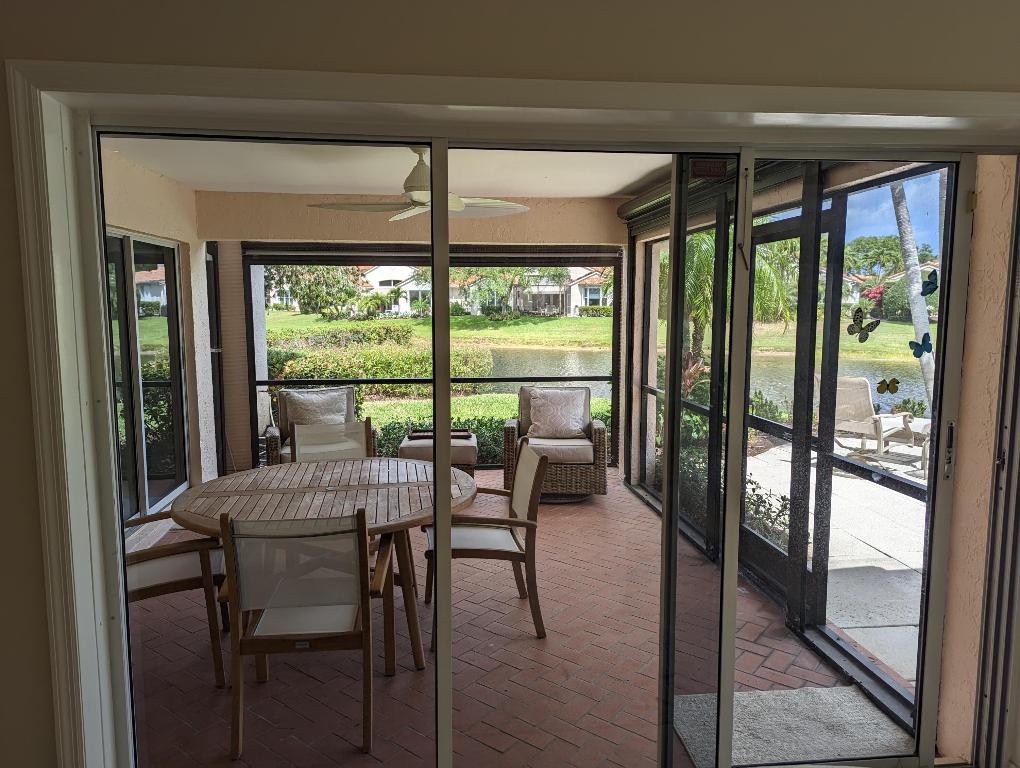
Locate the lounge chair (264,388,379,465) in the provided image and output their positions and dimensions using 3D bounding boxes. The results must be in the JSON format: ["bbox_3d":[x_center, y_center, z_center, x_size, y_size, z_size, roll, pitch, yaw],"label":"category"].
[{"bbox_3d":[-1.552,0.537,5.819,0.820,0.900,0.860,-2,6,-15],"label":"lounge chair"}]

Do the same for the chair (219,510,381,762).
[{"bbox_3d":[-0.777,0.863,2.792,0.580,0.905,0.600,-1,6,-6],"label":"chair"}]

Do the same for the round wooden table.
[{"bbox_3d":[-0.850,0.877,3.458,1.400,0.733,1.400,0,6,0],"label":"round wooden table"}]

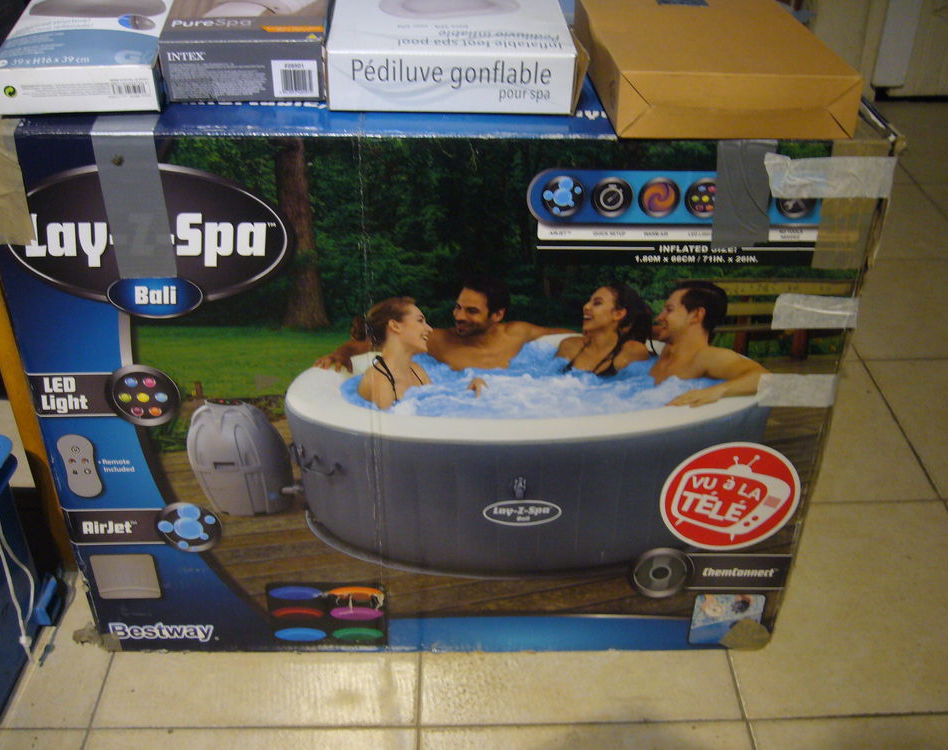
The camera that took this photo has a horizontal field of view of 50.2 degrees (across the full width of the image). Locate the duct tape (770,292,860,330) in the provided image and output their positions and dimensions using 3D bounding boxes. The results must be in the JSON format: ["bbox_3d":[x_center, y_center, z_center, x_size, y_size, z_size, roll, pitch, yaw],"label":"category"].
[{"bbox_3d":[0.296,-0.055,0.872,0.071,0.035,0.010,0,34,0],"label":"duct tape"}]

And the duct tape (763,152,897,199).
[{"bbox_3d":[0.281,-0.158,0.803,0.105,0.038,0.012,0,34,0],"label":"duct tape"}]

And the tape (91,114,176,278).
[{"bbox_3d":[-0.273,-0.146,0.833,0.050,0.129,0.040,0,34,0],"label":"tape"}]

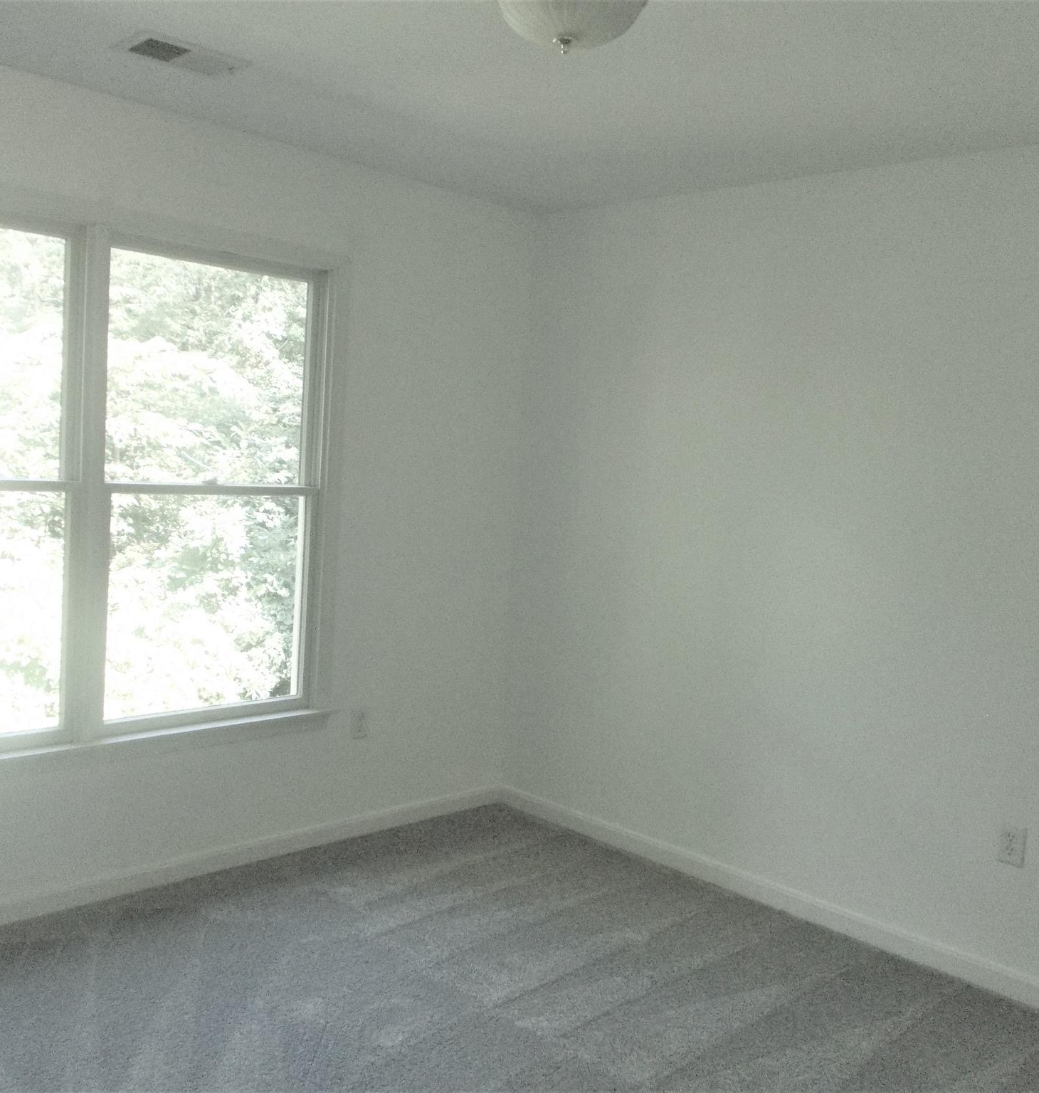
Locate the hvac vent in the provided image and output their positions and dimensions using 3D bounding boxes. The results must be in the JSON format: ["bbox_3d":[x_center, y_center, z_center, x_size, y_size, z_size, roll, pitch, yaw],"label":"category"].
[{"bbox_3d":[-0.869,-1.250,2.802,0.196,0.015,0.288,8,7,44],"label":"hvac vent"}]

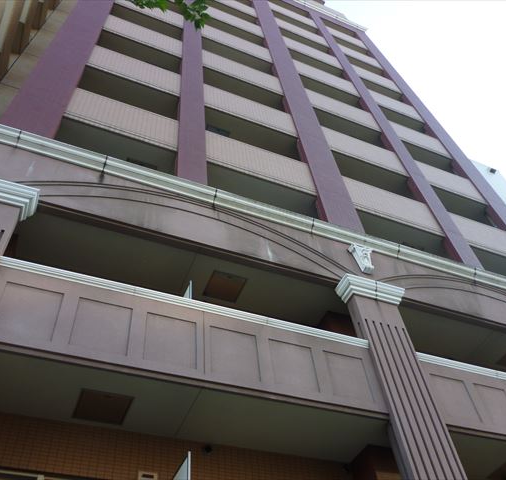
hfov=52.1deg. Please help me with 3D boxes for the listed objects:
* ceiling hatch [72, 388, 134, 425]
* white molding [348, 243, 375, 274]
[{"bbox_3d":[-1.931,2.164,6.670,0.660,0.060,0.660,16,-54,-18],"label":"ceiling hatch"},{"bbox_3d":[2.190,0.361,10.168,0.500,0.640,0.210,16,-54,-18],"label":"white molding"}]

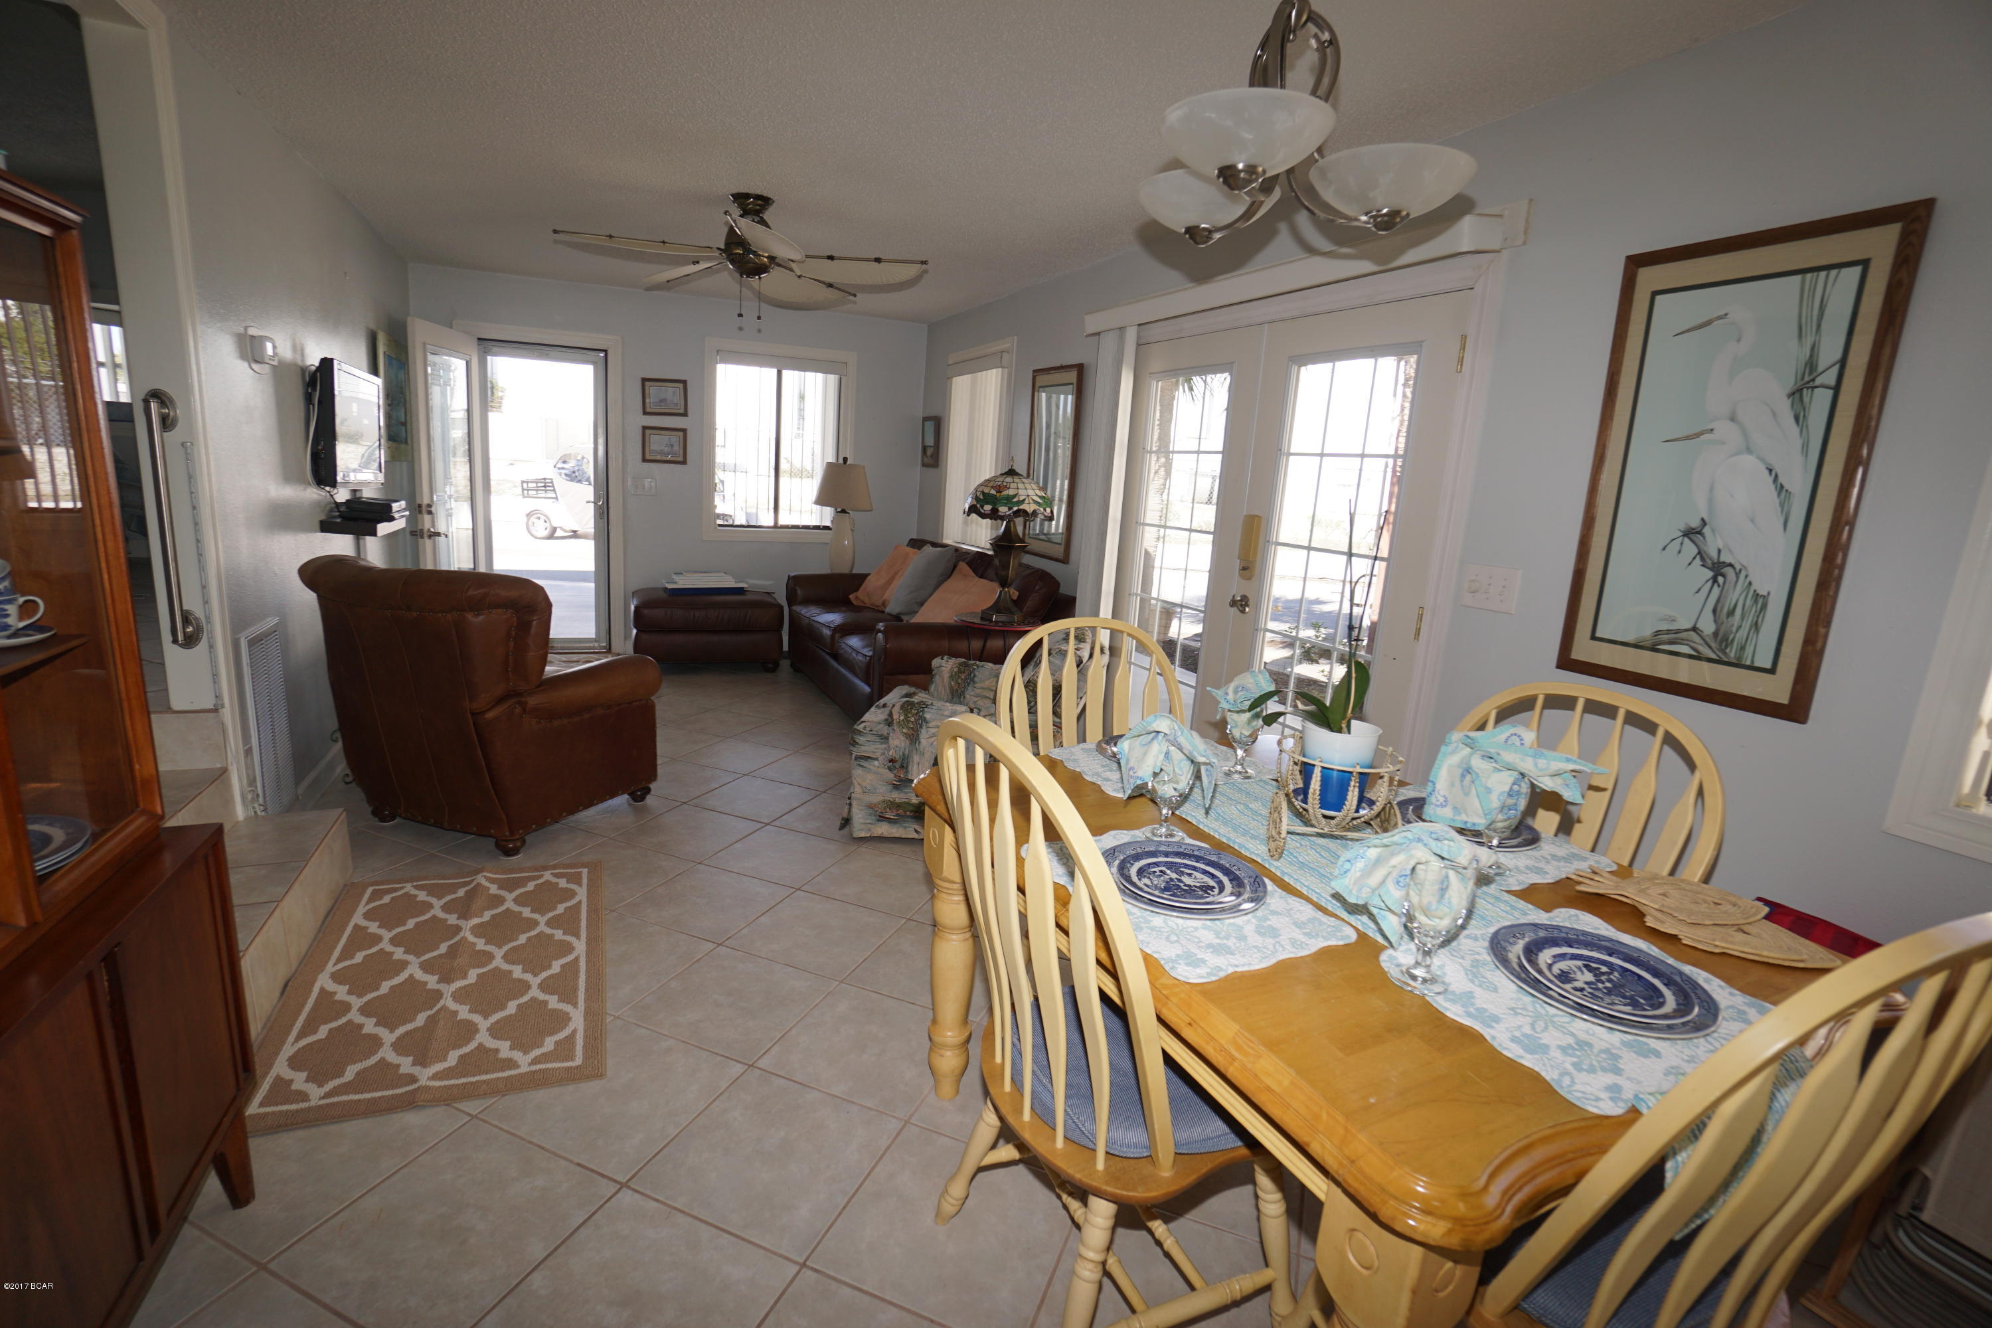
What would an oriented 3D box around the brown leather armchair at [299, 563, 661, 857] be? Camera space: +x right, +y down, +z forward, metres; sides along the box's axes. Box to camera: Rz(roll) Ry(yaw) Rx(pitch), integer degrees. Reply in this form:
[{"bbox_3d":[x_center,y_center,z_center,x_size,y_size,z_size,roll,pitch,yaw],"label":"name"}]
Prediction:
[{"bbox_3d":[-1.797,0.130,3.097,0.830,0.950,0.840,8,13,20],"label":"brown leather armchair"}]

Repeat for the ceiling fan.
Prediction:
[{"bbox_3d":[-0.984,-1.697,3.325,1.340,0.360,1.340,-1,13,-25],"label":"ceiling fan"}]

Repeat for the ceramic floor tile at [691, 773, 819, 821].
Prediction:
[{"bbox_3d":[-1.016,0.573,3.526,0.390,0.010,0.390,8,12,19],"label":"ceramic floor tile"}]

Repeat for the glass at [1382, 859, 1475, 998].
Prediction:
[{"bbox_3d":[0.586,0.352,1.118,0.088,0.175,0.088,11,14,30],"label":"glass"}]

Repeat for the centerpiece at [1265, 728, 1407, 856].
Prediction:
[{"bbox_3d":[0.650,0.248,1.590,0.250,0.185,0.220,3,12,-5],"label":"centerpiece"}]

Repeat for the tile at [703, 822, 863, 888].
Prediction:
[{"bbox_3d":[-0.782,0.694,3.031,0.390,0.010,0.390,8,12,19],"label":"tile"}]

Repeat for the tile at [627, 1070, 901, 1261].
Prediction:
[{"bbox_3d":[-0.450,0.997,1.682,0.390,0.010,0.390,8,12,19],"label":"tile"}]

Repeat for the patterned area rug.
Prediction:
[{"bbox_3d":[-1.471,0.816,2.271,0.720,0.010,1.140,-2,14,-26],"label":"patterned area rug"}]

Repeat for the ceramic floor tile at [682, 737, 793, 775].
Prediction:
[{"bbox_3d":[-1.250,0.452,4.020,0.390,0.010,0.390,8,12,19],"label":"ceramic floor tile"}]

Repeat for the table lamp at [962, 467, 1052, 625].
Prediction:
[{"bbox_3d":[0.054,-0.552,3.876,0.430,0.720,0.430,4,12,-1],"label":"table lamp"}]

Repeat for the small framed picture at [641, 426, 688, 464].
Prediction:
[{"bbox_3d":[-2.253,-1.488,5.653,0.290,0.235,0.020,-2,13,-23],"label":"small framed picture"}]

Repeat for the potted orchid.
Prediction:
[{"bbox_3d":[0.632,0.051,1.581,0.220,0.480,0.170,9,13,23],"label":"potted orchid"}]

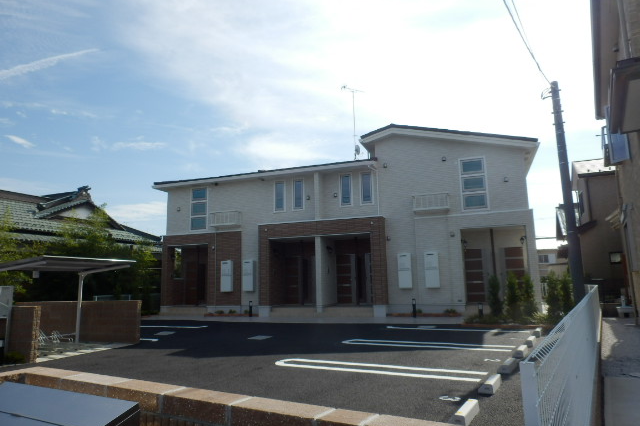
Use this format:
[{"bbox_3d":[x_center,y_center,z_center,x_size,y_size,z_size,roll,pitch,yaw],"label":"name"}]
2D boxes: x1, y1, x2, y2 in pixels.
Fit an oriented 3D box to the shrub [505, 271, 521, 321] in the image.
[{"bbox_3d":[5.712,2.465,13.165,0.451,1.443,0.451,-4,-10,18],"label":"shrub"}]

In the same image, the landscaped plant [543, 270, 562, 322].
[{"bbox_3d":[6.751,2.402,12.829,0.494,1.406,0.494,-4,-10,18],"label":"landscaped plant"}]

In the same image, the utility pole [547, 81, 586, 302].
[{"bbox_3d":[5.757,-0.128,10.151,0.270,6.125,0.270,-6,-10,30],"label":"utility pole"}]

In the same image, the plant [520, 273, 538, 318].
[{"bbox_3d":[6.191,2.456,13.113,0.505,1.321,0.505,-4,-10,18],"label":"plant"}]

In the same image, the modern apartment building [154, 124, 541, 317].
[{"bbox_3d":[1.310,0.963,21.300,16.082,7.289,8.500,-4,-10,18],"label":"modern apartment building"}]

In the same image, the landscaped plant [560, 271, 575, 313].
[{"bbox_3d":[7.145,2.377,12.808,0.384,1.361,0.384,-4,-10,18],"label":"landscaped plant"}]

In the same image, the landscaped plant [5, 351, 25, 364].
[{"bbox_3d":[-6.644,3.143,9.650,0.450,0.290,0.420,-6,-10,30],"label":"landscaped plant"}]

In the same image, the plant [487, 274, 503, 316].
[{"bbox_3d":[5.384,2.533,13.689,0.469,1.319,0.469,-4,-10,18],"label":"plant"}]

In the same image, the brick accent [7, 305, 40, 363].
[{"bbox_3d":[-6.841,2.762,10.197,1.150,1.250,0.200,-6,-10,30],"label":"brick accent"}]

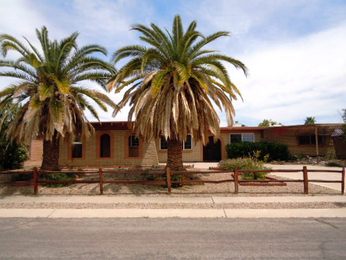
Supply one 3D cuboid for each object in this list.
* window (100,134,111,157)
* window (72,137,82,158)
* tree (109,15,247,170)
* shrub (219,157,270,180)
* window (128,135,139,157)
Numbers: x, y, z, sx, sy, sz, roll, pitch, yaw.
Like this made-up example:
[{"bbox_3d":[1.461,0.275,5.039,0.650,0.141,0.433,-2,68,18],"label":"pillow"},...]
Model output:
[{"bbox_3d":[-4.204,1.034,18.800,0.610,1.480,0.120,0,-3,0],"label":"window"},{"bbox_3d":[-5.983,1.052,18.800,0.630,1.450,0.120,0,-3,0],"label":"window"},{"bbox_3d":[0.228,-1.823,15.200,7.000,8.050,6.700,0,-3,0],"label":"tree"},{"bbox_3d":[3.527,1.824,14.600,2.500,1.050,1.900,0,-3,0],"label":"shrub"},{"bbox_3d":[-2.449,1.009,18.800,0.630,1.450,0.120,0,-3,0],"label":"window"}]

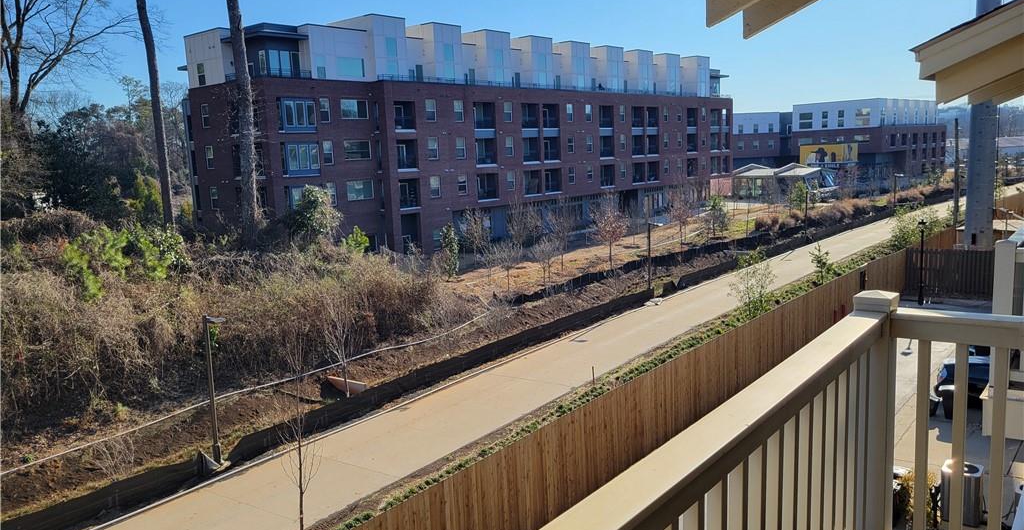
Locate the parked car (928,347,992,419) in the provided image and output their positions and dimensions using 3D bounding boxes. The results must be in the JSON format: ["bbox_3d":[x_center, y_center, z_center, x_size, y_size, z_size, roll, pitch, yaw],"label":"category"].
[{"bbox_3d":[14.754,3.213,25.031,1.830,1.470,4.700,2,9,25],"label":"parked car"}]

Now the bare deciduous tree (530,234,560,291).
[{"bbox_3d":[1.979,-0.125,45.977,1.767,3.534,1.767,-2,8,0],"label":"bare deciduous tree"}]

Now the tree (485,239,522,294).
[{"bbox_3d":[-0.430,0.083,46.352,2.256,3.261,2.256,-2,8,0],"label":"tree"}]

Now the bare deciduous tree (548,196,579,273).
[{"bbox_3d":[3.494,-2.065,53.413,2.193,5.236,2.193,-2,8,0],"label":"bare deciduous tree"}]

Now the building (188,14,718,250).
[{"bbox_3d":[2.155,-13.709,83.084,13.297,19.897,70.526,5,11,42],"label":"building"}]

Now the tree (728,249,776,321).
[{"bbox_3d":[11.398,0.924,36.478,2.246,3.345,2.246,5,11,42],"label":"tree"}]

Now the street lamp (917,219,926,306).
[{"bbox_3d":[20.981,-0.110,39.277,0.480,4.438,0.480,4,10,37],"label":"street lamp"}]

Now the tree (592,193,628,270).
[{"bbox_3d":[6.886,-2.278,53.538,2.474,5.386,2.474,-2,8,0],"label":"tree"}]

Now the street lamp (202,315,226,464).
[{"bbox_3d":[-7.888,3.464,20.799,1.100,4.196,0.300,4,10,36],"label":"street lamp"}]

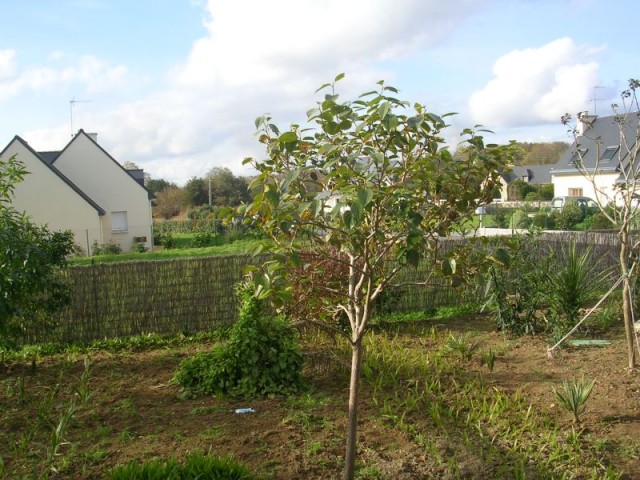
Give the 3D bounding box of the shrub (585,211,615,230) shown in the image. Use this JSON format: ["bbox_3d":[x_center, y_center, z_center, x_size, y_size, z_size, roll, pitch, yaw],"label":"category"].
[{"bbox_3d":[14.321,-0.948,36.000,1.500,1.150,1.400,0,4,22],"label":"shrub"}]

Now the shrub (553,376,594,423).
[{"bbox_3d":[2.760,1.748,7.650,0.450,0.500,0.430,0,4,20],"label":"shrub"}]

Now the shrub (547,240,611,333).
[{"bbox_3d":[4.672,0.834,12.600,1.080,1.600,1.050,0,4,20],"label":"shrub"}]

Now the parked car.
[{"bbox_3d":[19.760,-2.376,53.500,4.150,1.800,1.720,-2,3,-16],"label":"parked car"}]

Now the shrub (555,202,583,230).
[{"bbox_3d":[12.733,-1.153,36.000,1.420,1.550,1.350,0,4,19],"label":"shrub"}]

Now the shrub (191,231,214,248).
[{"bbox_3d":[-7.358,-0.031,44.000,1.500,1.150,1.300,-2,3,-9],"label":"shrub"}]

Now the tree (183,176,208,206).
[{"bbox_3d":[-21.264,-8.113,120.000,4.500,5.600,4.400,-2,3,-10],"label":"tree"}]

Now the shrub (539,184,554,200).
[{"bbox_3d":[29.014,-6.021,90.000,2.200,2.300,2.000,0,4,18],"label":"shrub"}]

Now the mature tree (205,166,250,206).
[{"bbox_3d":[-15.799,-8.967,120.000,7.800,7.300,7.200,-2,3,-7],"label":"mature tree"}]

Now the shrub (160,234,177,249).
[{"bbox_3d":[-9.380,0.093,43.500,1.000,0.900,0.950,-2,3,-12],"label":"shrub"}]

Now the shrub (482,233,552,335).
[{"bbox_3d":[3.542,0.780,12.600,1.280,1.760,1.100,-1,3,16],"label":"shrub"}]

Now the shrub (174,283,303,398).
[{"bbox_3d":[-1.137,1.374,9.800,1.700,1.400,1.350,-2,3,-7],"label":"shrub"}]

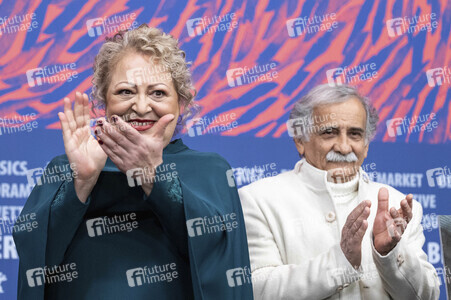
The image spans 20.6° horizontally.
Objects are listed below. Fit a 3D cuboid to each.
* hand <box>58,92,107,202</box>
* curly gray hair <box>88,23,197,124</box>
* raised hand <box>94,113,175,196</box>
[{"bbox_3d":[-0.257,-0.004,2.240,0.090,0.190,0.060,-1,-4,-40],"label":"hand"},{"bbox_3d":[-0.163,-0.151,2.510,0.212,0.205,0.215,2,-3,-3],"label":"curly gray hair"},{"bbox_3d":[-0.157,0.003,2.230,0.125,0.170,0.070,-30,-6,-35],"label":"raised hand"}]

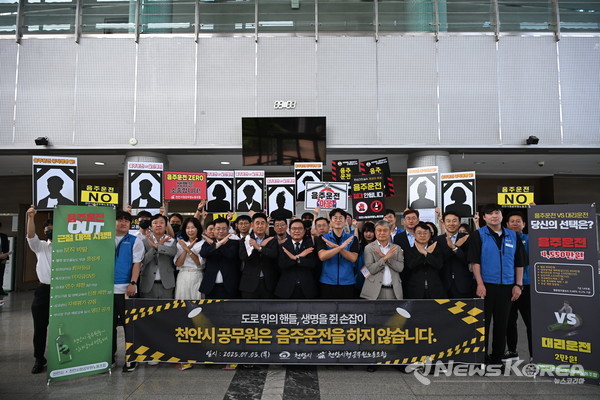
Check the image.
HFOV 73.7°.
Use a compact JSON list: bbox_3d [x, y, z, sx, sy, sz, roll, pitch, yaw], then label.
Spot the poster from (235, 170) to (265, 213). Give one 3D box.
[{"bbox_3d":[-0.712,-0.119,5.697,0.420,0.594,0.015,0,-1,-3],"label":"poster"}]

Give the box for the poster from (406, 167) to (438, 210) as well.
[{"bbox_3d":[1.757,-0.161,5.688,0.420,0.594,0.015,-3,8,8],"label":"poster"}]

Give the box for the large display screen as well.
[{"bbox_3d":[-0.271,-1.025,7.048,1.464,0.843,0.070,0,5,1],"label":"large display screen"}]

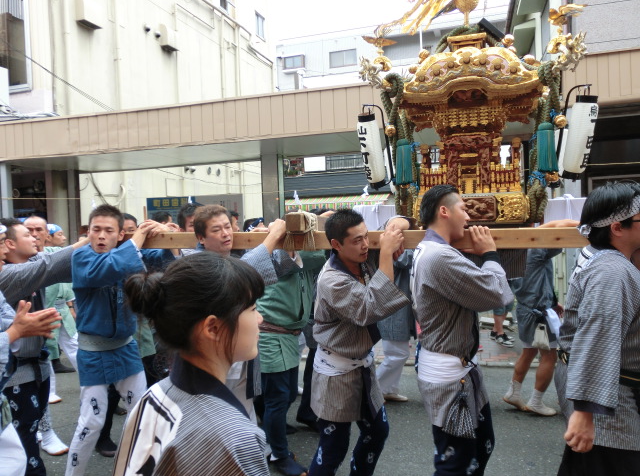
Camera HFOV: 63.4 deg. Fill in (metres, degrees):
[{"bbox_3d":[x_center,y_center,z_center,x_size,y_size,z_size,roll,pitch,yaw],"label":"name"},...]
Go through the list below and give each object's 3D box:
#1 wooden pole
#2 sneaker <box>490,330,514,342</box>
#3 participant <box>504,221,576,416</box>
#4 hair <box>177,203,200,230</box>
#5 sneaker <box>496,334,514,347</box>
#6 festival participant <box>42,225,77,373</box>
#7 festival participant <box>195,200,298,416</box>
[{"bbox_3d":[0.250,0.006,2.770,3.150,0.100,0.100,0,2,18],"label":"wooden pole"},{"bbox_3d":[2.180,1.172,6.180,0.290,0.110,0.105,-1,2,29],"label":"sneaker"},{"bbox_3d":[1.760,0.565,4.060,0.660,1.620,0.550,-2,2,18],"label":"participant"},{"bbox_3d":[-0.815,-0.137,3.260,0.210,0.200,0.180,-1,2,42],"label":"hair"},{"bbox_3d":[2.140,1.185,5.990,0.105,0.110,0.285,-4,2,-44],"label":"sneaker"},{"bbox_3d":[-2.370,0.695,4.850,0.520,1.640,0.500,-1,2,20],"label":"festival participant"},{"bbox_3d":[-0.430,0.665,2.800,0.550,1.660,0.580,-1,2,34],"label":"festival participant"}]

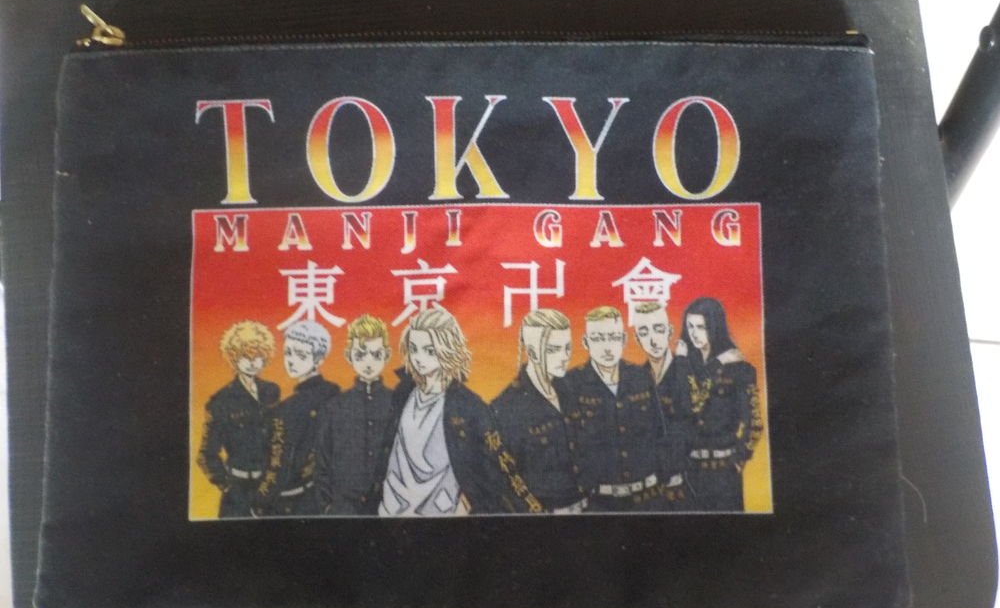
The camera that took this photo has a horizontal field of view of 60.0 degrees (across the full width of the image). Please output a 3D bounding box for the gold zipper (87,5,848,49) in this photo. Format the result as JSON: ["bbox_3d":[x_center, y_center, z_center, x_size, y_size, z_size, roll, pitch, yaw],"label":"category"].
[{"bbox_3d":[-0.013,-0.111,0.345,0.313,0.010,0.015,0,83,0],"label":"gold zipper"}]

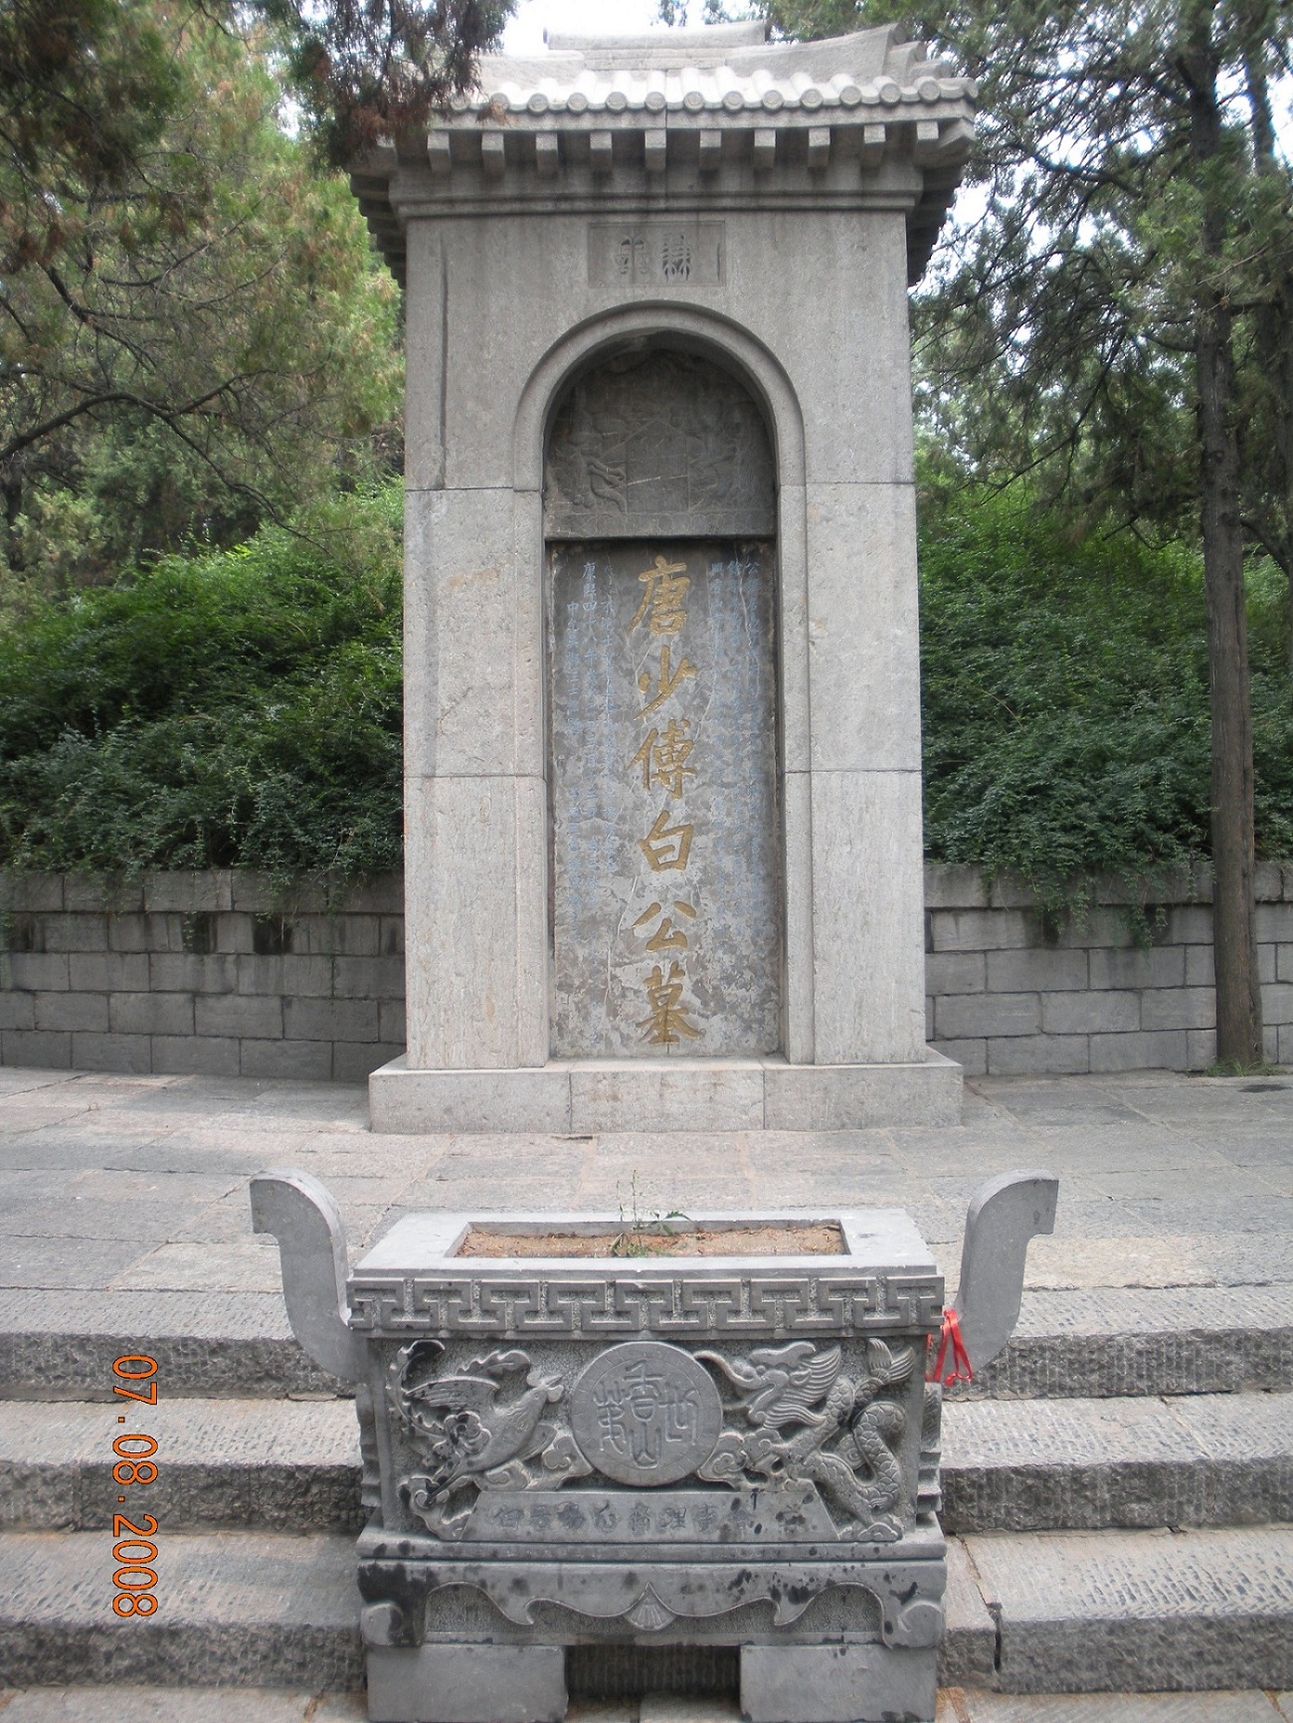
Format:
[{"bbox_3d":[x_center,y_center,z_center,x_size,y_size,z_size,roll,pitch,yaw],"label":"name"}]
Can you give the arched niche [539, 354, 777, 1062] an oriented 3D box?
[{"bbox_3d":[0.070,-0.632,7.050,0.930,2.830,0.280,-1,0,1],"label":"arched niche"}]

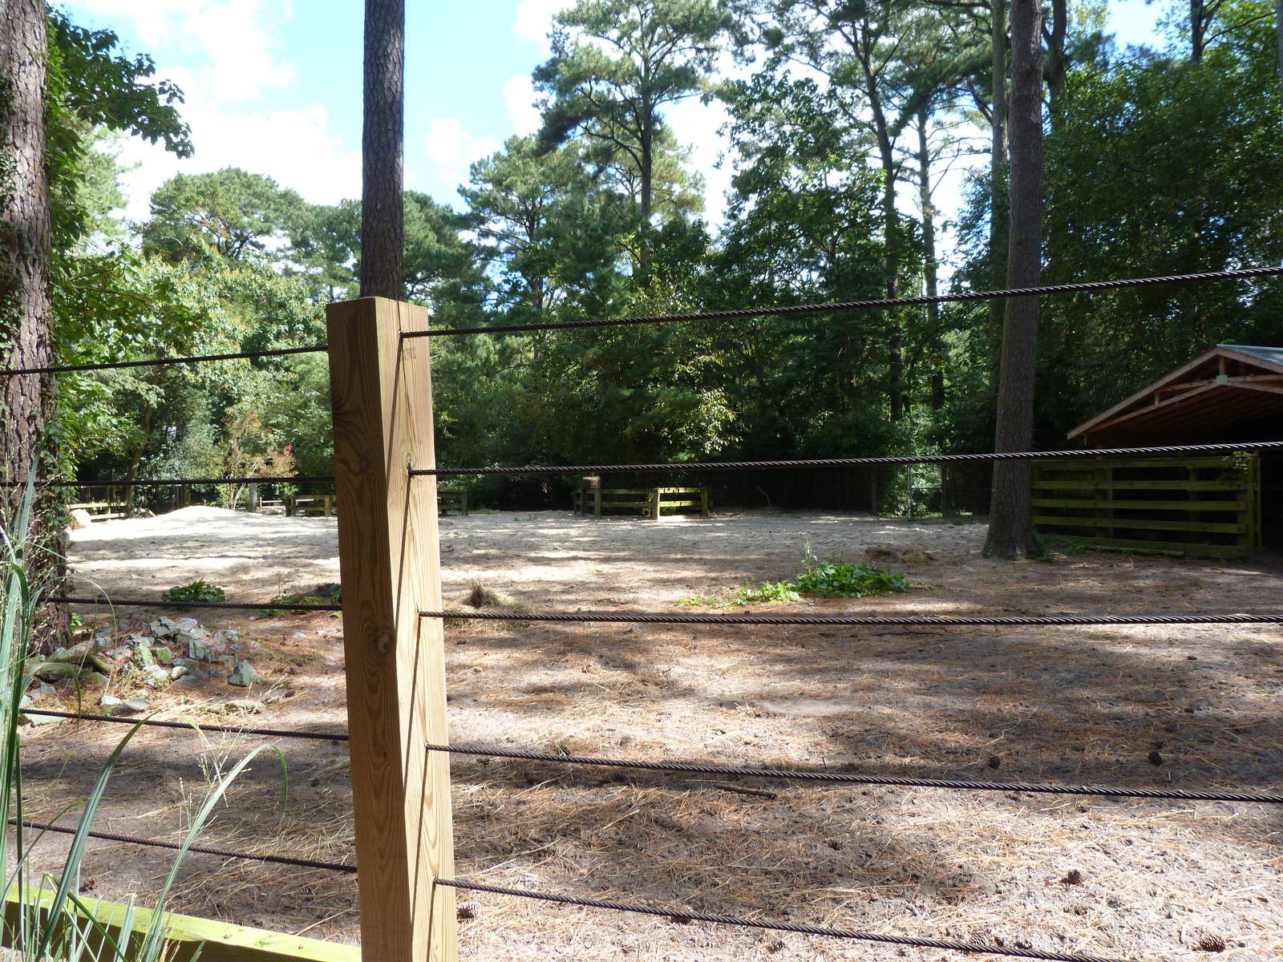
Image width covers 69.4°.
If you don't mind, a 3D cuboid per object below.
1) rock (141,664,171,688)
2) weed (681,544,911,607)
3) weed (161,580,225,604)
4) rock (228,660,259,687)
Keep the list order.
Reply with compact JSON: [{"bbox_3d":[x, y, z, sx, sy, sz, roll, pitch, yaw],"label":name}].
[{"bbox_3d":[-2.610,1.032,4.980,0.150,0.115,0.125,0,0,-22],"label":"rock"},{"bbox_3d":[1.494,0.894,9.000,2.100,0.440,1.000,0,0,-17],"label":"weed"},{"bbox_3d":[-4.115,1.006,8.500,0.540,0.210,0.440,0,0,-22],"label":"weed"},{"bbox_3d":[-2.139,1.025,4.980,0.145,0.130,0.120,0,0,-22],"label":"rock"}]

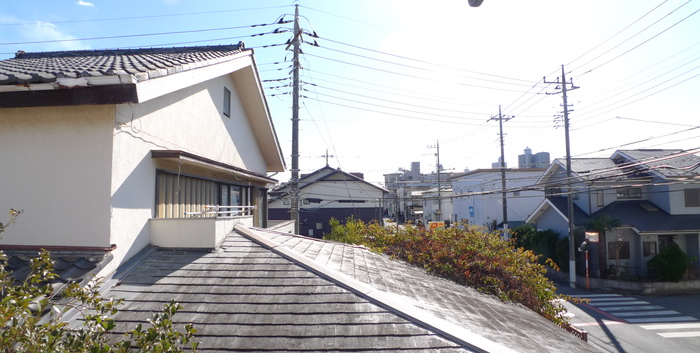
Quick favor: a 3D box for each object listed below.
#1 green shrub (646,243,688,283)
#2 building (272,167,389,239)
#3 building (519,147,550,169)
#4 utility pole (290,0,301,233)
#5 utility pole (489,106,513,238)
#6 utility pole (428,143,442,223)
[{"bbox_3d":[18.588,4.939,28.343,2.150,2.155,2.100,-2,-4,30],"label":"green shrub"},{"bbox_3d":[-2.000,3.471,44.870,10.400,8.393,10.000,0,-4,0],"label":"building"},{"bbox_3d":[268.159,3.897,716.208,43.000,93.136,30.000,-1,-4,20],"label":"building"},{"bbox_3d":[-2.347,-0.721,20.888,0.450,13.702,0.450,0,-4,0],"label":"utility pole"},{"bbox_3d":[13.363,0.636,42.346,1.950,13.730,0.450,0,-4,0],"label":"utility pole"},{"bbox_3d":[11.897,1.994,67.009,1.700,14.164,0.500,0,-4,0],"label":"utility pole"}]

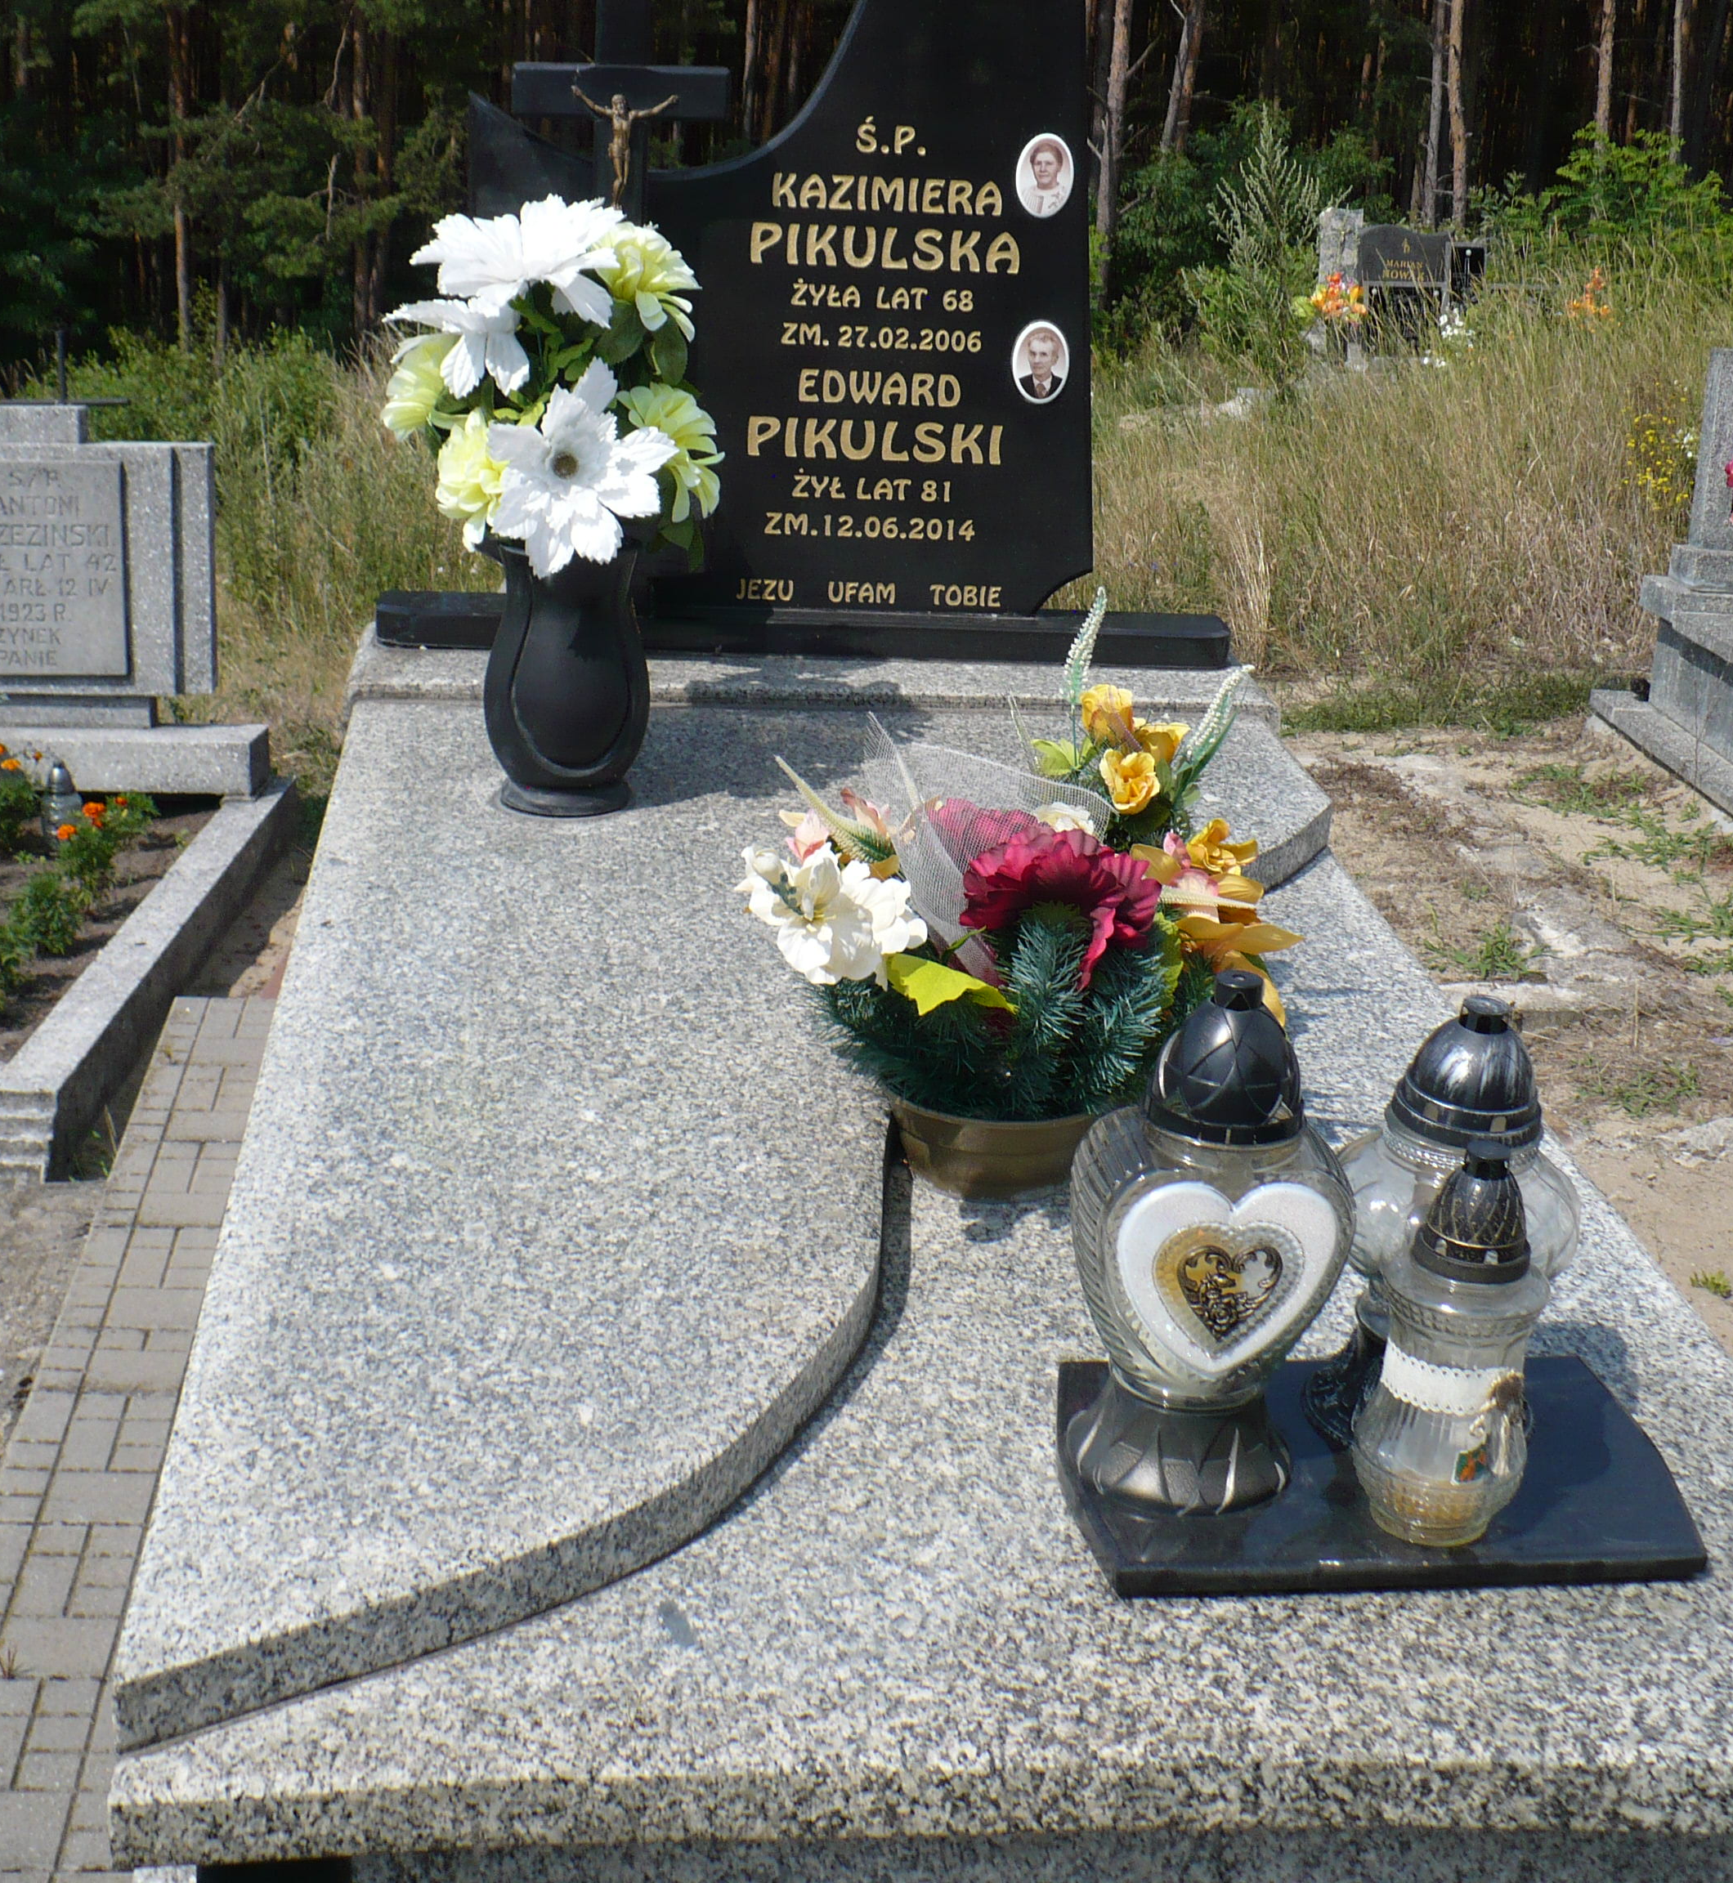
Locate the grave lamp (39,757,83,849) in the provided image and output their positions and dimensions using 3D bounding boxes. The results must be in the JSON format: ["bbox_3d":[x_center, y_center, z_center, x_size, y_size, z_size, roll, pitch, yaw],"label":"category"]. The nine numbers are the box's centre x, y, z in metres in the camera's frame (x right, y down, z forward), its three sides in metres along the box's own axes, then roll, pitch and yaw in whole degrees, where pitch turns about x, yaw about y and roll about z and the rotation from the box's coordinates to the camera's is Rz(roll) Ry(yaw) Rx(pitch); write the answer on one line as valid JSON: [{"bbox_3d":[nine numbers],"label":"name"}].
[{"bbox_3d":[-1.268,-0.220,4.216,0.075,0.140,0.075,1,21,-7],"label":"grave lamp"}]

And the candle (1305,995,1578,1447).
[{"bbox_3d":[0.397,0.182,1.823,0.157,0.302,0.157,1,21,-7],"label":"candle"}]

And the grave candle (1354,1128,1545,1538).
[{"bbox_3d":[0.377,0.250,1.699,0.111,0.262,0.111,1,21,-7],"label":"grave candle"}]

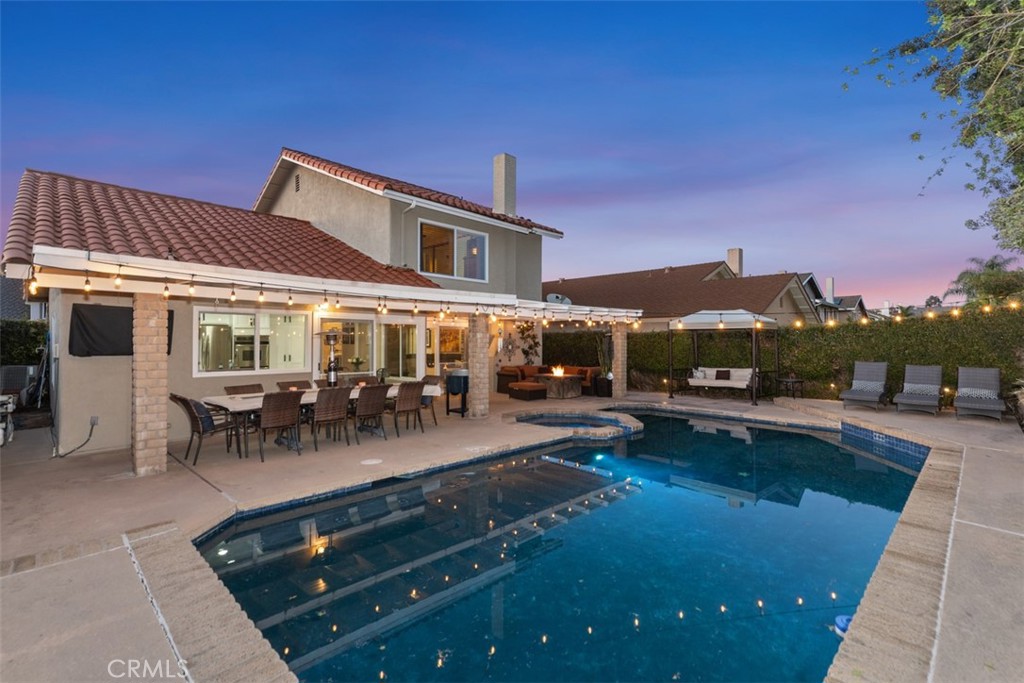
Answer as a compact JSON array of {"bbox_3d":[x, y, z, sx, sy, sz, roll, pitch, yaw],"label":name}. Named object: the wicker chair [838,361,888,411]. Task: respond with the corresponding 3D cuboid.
[{"bbox_3d":[7.911,0.996,10.177,1.700,1.007,0.670,0,0,-44],"label":"wicker chair"}]

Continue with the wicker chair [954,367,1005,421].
[{"bbox_3d":[9.192,1.028,8.957,1.700,0.944,0.670,0,0,-44],"label":"wicker chair"}]

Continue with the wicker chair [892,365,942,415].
[{"bbox_3d":[8.653,1.031,9.662,1.700,0.939,0.670,0,0,-44],"label":"wicker chair"}]

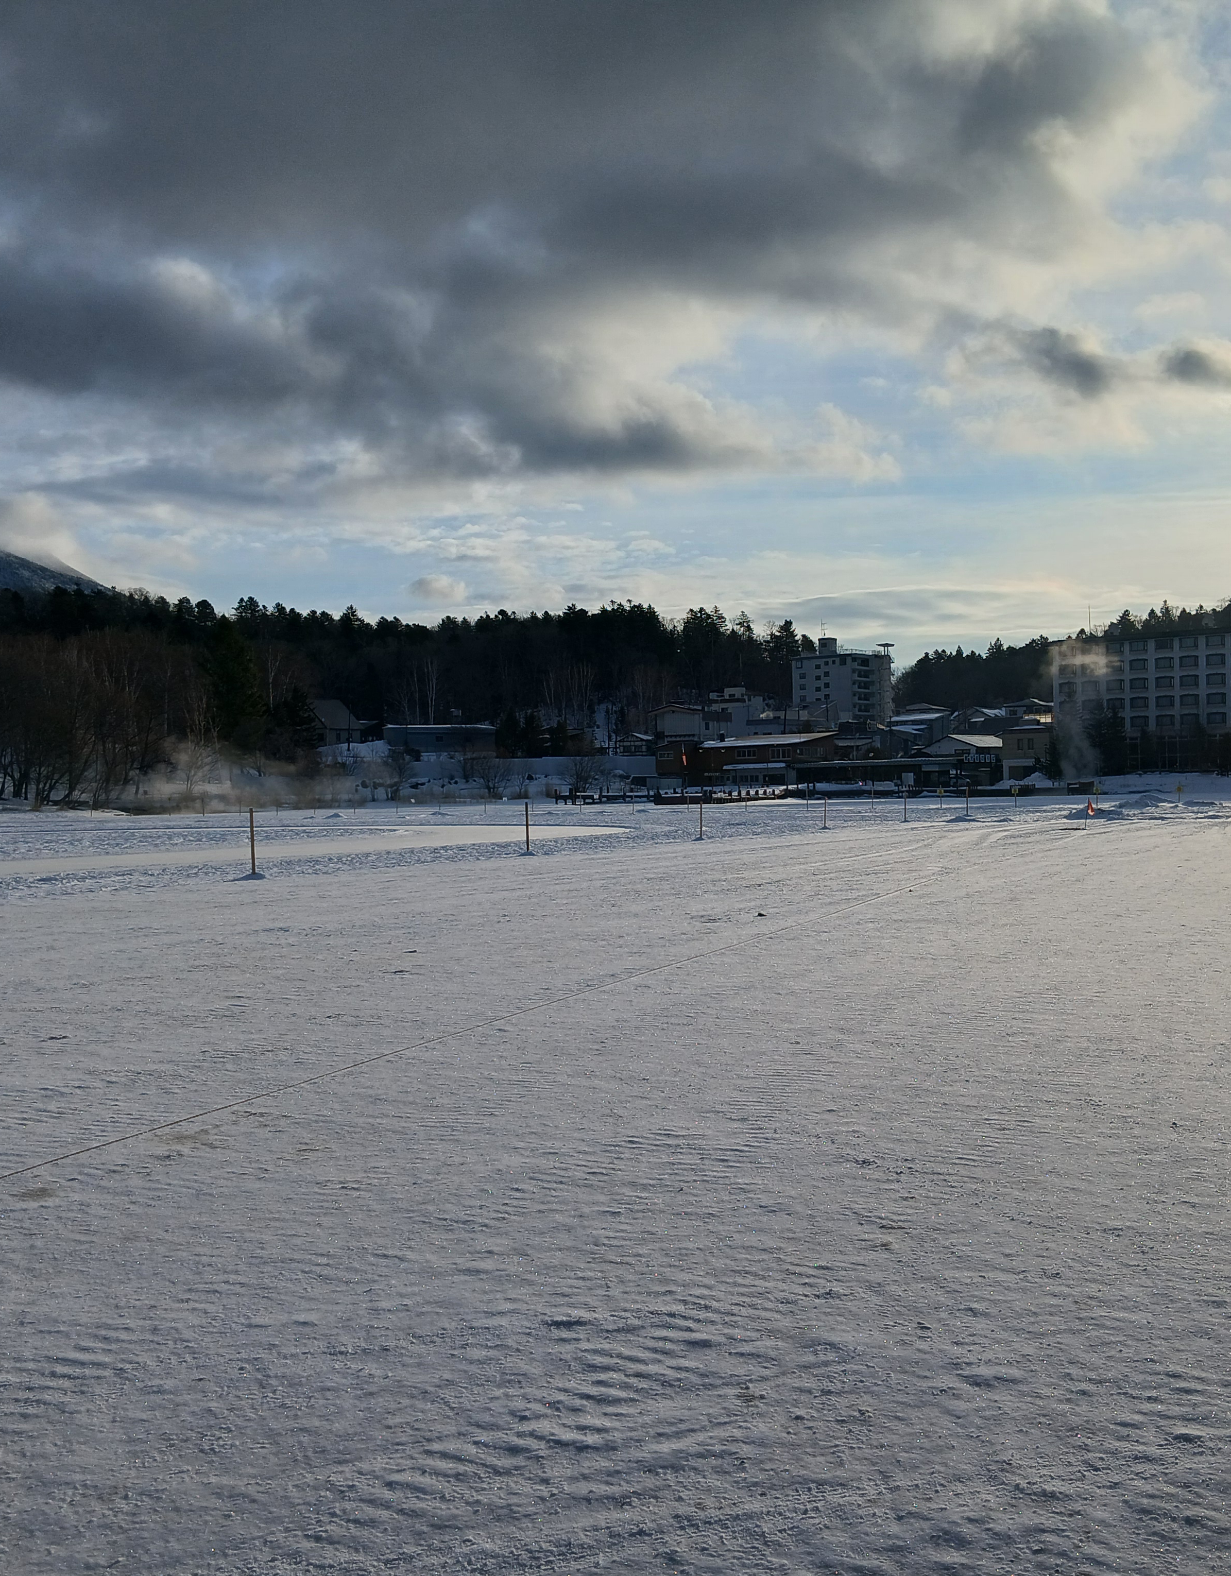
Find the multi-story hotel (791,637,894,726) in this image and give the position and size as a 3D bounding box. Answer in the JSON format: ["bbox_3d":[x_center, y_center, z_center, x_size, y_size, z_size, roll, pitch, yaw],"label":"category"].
[{"bbox_3d":[59.500,-26.800,412.900,16.000,24.000,20.200,-1,0,-41],"label":"multi-story hotel"}]

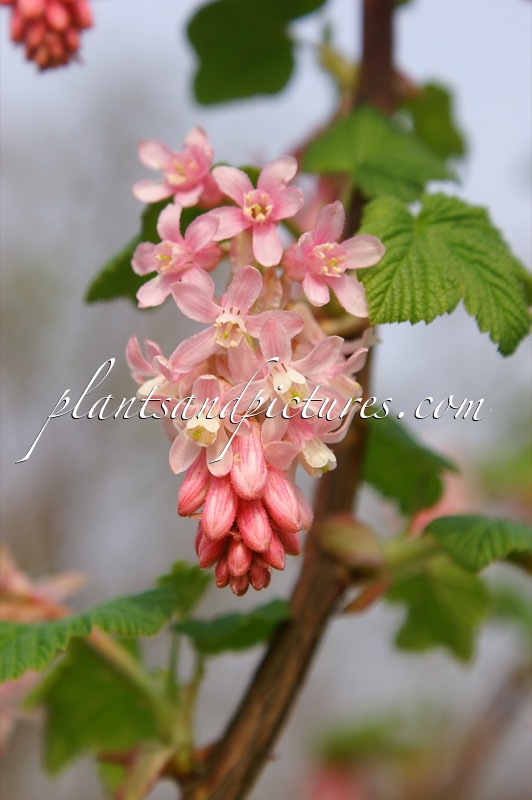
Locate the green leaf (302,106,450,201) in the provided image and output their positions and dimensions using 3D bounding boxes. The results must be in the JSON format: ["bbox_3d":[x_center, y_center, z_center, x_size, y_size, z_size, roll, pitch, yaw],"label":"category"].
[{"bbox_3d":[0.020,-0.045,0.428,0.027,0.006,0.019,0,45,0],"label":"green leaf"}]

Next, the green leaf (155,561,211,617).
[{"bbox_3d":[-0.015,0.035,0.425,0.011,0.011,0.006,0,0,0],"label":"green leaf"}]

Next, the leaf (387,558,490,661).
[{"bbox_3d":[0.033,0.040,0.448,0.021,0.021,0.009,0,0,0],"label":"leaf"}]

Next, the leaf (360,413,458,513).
[{"bbox_3d":[0.022,0.011,0.375,0.017,0.016,0.010,0,0,0],"label":"leaf"}]

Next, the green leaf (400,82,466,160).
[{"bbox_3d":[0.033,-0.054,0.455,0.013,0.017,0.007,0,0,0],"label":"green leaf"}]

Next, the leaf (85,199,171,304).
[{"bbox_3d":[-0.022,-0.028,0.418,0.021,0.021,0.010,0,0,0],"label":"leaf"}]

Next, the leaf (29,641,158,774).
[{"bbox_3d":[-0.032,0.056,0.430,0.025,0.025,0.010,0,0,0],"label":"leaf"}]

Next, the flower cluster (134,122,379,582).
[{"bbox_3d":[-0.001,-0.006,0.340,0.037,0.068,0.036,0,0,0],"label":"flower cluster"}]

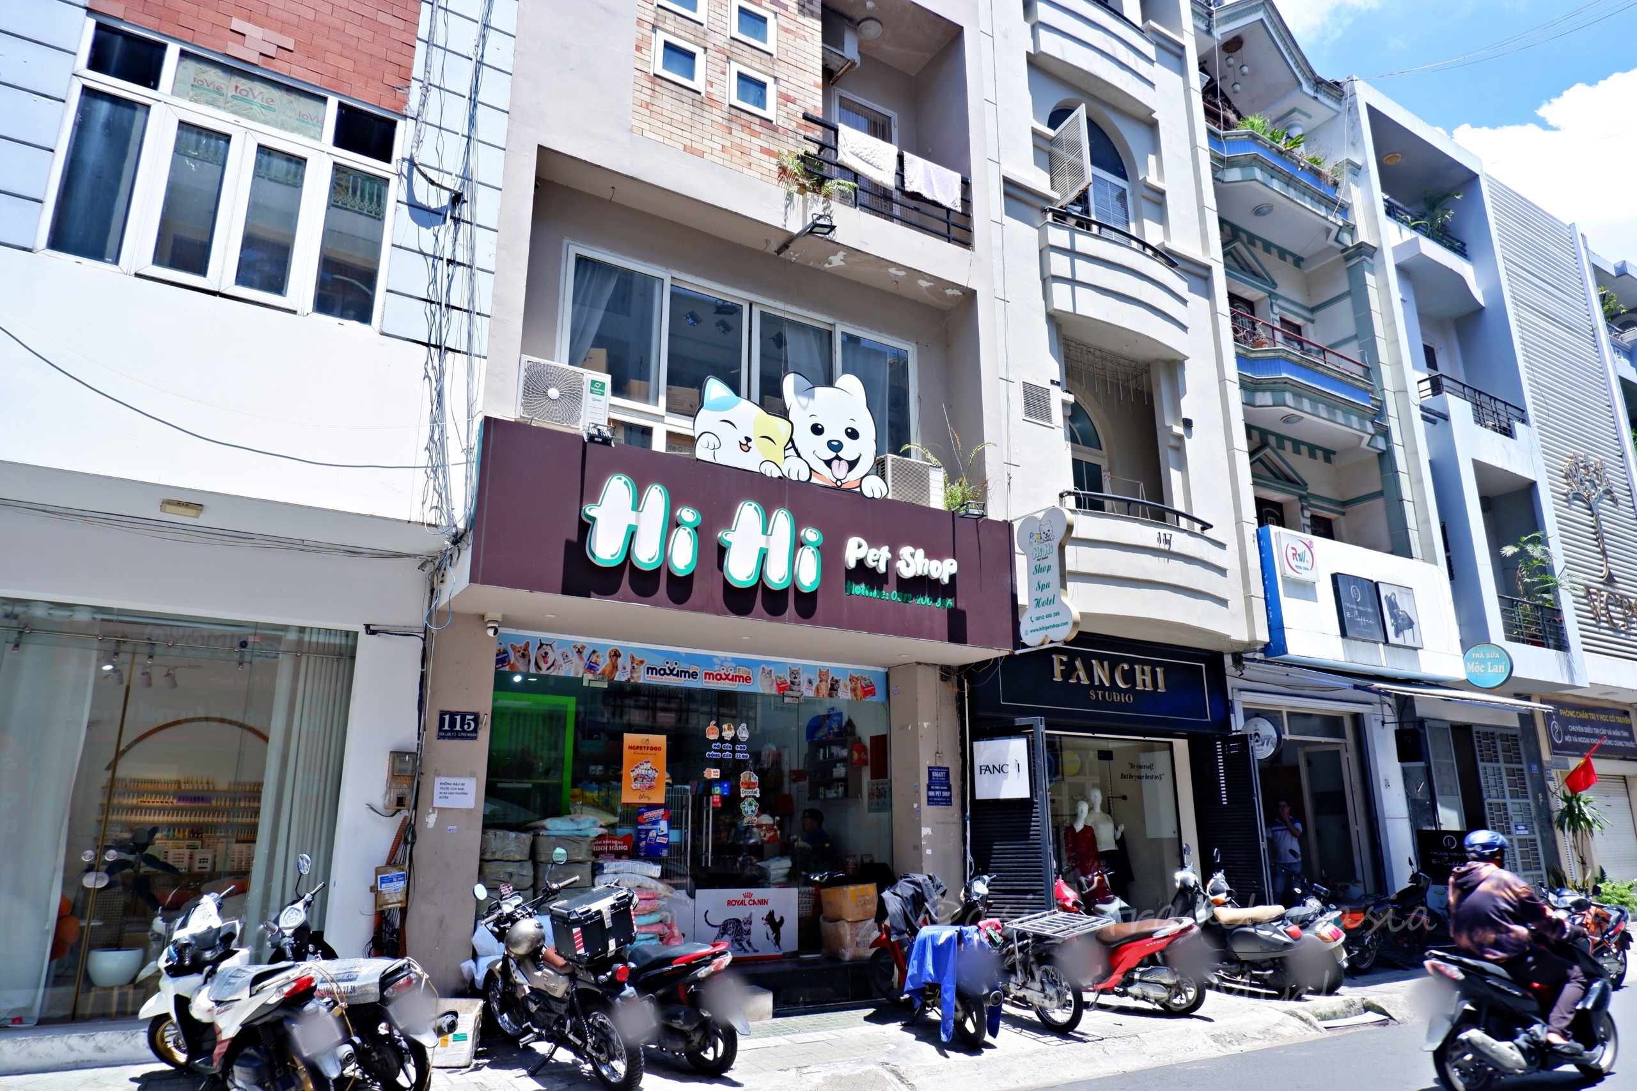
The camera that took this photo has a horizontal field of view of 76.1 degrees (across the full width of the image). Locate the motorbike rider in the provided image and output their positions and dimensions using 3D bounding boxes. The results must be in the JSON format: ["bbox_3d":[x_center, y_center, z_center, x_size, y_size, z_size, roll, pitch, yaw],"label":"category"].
[{"bbox_3d":[4.462,2.607,6.945,0.880,1.380,0.600,7,-17,-24],"label":"motorbike rider"}]

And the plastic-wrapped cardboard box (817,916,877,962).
[{"bbox_3d":[0.229,3.218,8.574,0.310,0.300,0.350,12,-20,-37],"label":"plastic-wrapped cardboard box"}]

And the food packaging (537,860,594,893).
[{"bbox_3d":[-2.111,2.655,8.406,0.455,0.245,0.400,10,-18,-32],"label":"food packaging"}]

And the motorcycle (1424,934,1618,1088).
[{"bbox_3d":[4.614,2.972,6.914,1.850,1.100,0.700,7,-17,-24],"label":"motorcycle"}]

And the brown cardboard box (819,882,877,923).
[{"bbox_3d":[0.229,2.945,8.647,0.320,0.265,0.330,13,-20,-39],"label":"brown cardboard box"}]

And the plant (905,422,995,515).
[{"bbox_3d":[1.278,-0.739,10.246,0.880,0.820,0.550,10,-18,-32],"label":"plant"}]

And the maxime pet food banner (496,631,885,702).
[{"bbox_3d":[-1.030,1.167,9.740,4.130,0.345,0.050,10,-18,-32],"label":"maxime pet food banner"}]

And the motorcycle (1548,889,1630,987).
[{"bbox_3d":[7.648,3.991,10.623,1.850,1.080,0.680,10,-19,-33],"label":"motorcycle"}]

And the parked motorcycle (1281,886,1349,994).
[{"bbox_3d":[4.545,3.941,10.747,0.700,1.120,1.830,12,-20,-37],"label":"parked motorcycle"}]

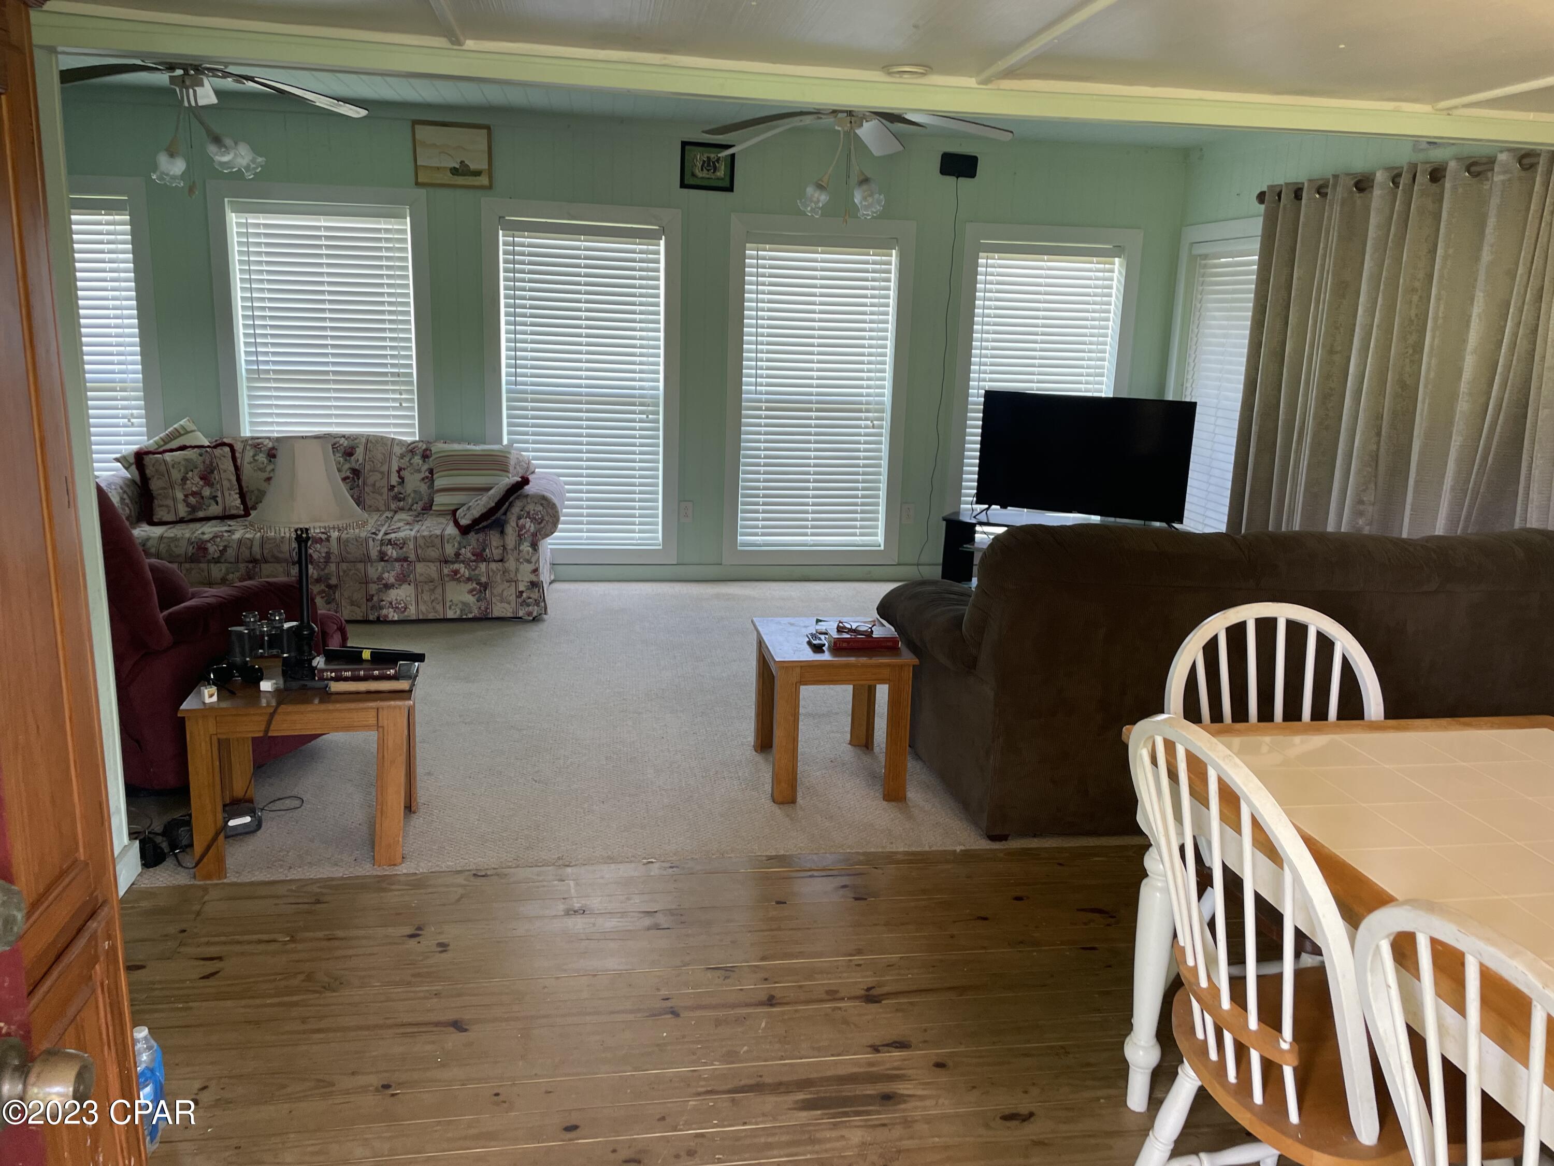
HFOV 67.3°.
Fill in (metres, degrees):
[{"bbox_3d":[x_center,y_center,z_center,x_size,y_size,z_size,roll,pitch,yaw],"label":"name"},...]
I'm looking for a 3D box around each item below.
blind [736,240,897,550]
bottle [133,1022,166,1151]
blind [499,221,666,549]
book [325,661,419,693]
[{"bbox_3d":[0.232,-1.083,6.782,0.875,1.798,0.066,0,12,-10],"label":"blind"},{"bbox_3d":[-1.108,0.892,2.054,0.068,0.240,0.068,0,12,-10],"label":"bottle"},{"bbox_3d":[-1.055,-1.044,6.372,0.860,1.750,0.060,0,13,-10],"label":"blind"},{"bbox_3d":[-1.085,0.253,3.155,0.215,0.035,0.160,0,13,-10],"label":"book"}]

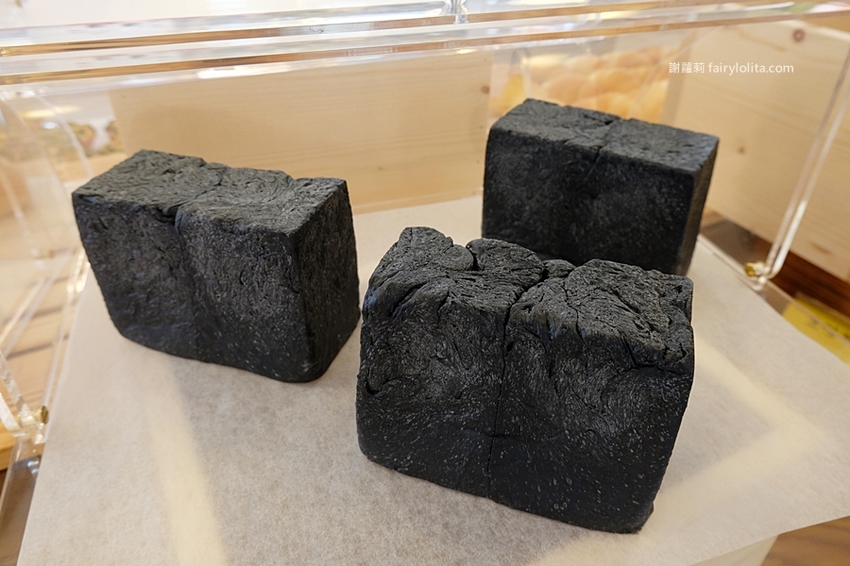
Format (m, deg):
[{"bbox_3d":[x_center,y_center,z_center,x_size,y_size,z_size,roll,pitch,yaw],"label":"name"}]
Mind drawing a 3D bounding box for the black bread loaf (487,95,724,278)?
[{"bbox_3d":[0.155,-0.073,0.554,0.180,0.140,0.088,20,39,27],"label":"black bread loaf"}]

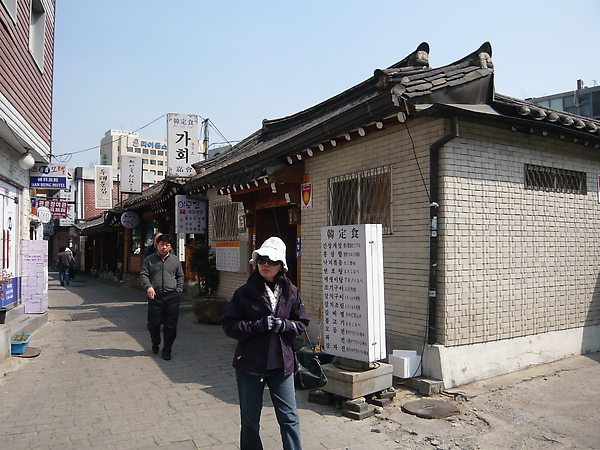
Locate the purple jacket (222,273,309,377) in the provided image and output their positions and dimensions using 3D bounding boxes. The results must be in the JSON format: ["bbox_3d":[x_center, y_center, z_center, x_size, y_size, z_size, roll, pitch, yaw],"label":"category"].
[{"bbox_3d":[-0.206,0.607,2.970,0.531,0.631,0.360,1,-3,-13],"label":"purple jacket"}]

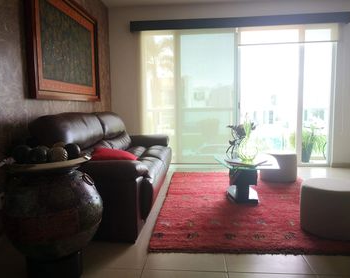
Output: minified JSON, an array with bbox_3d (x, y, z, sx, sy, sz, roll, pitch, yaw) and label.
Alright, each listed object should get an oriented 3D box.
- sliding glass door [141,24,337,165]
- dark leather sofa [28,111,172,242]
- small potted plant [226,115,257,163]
[{"bbox_3d":[1.043,-0.678,4.917,3.181,2.331,0.105,0,6,5],"label":"sliding glass door"},{"bbox_3d":[-0.654,0.206,3.256,1.019,0.998,2.058,0,6,5],"label":"dark leather sofa"},{"bbox_3d":[0.730,0.005,3.137,0.305,0.540,0.262,0,6,5],"label":"small potted plant"}]

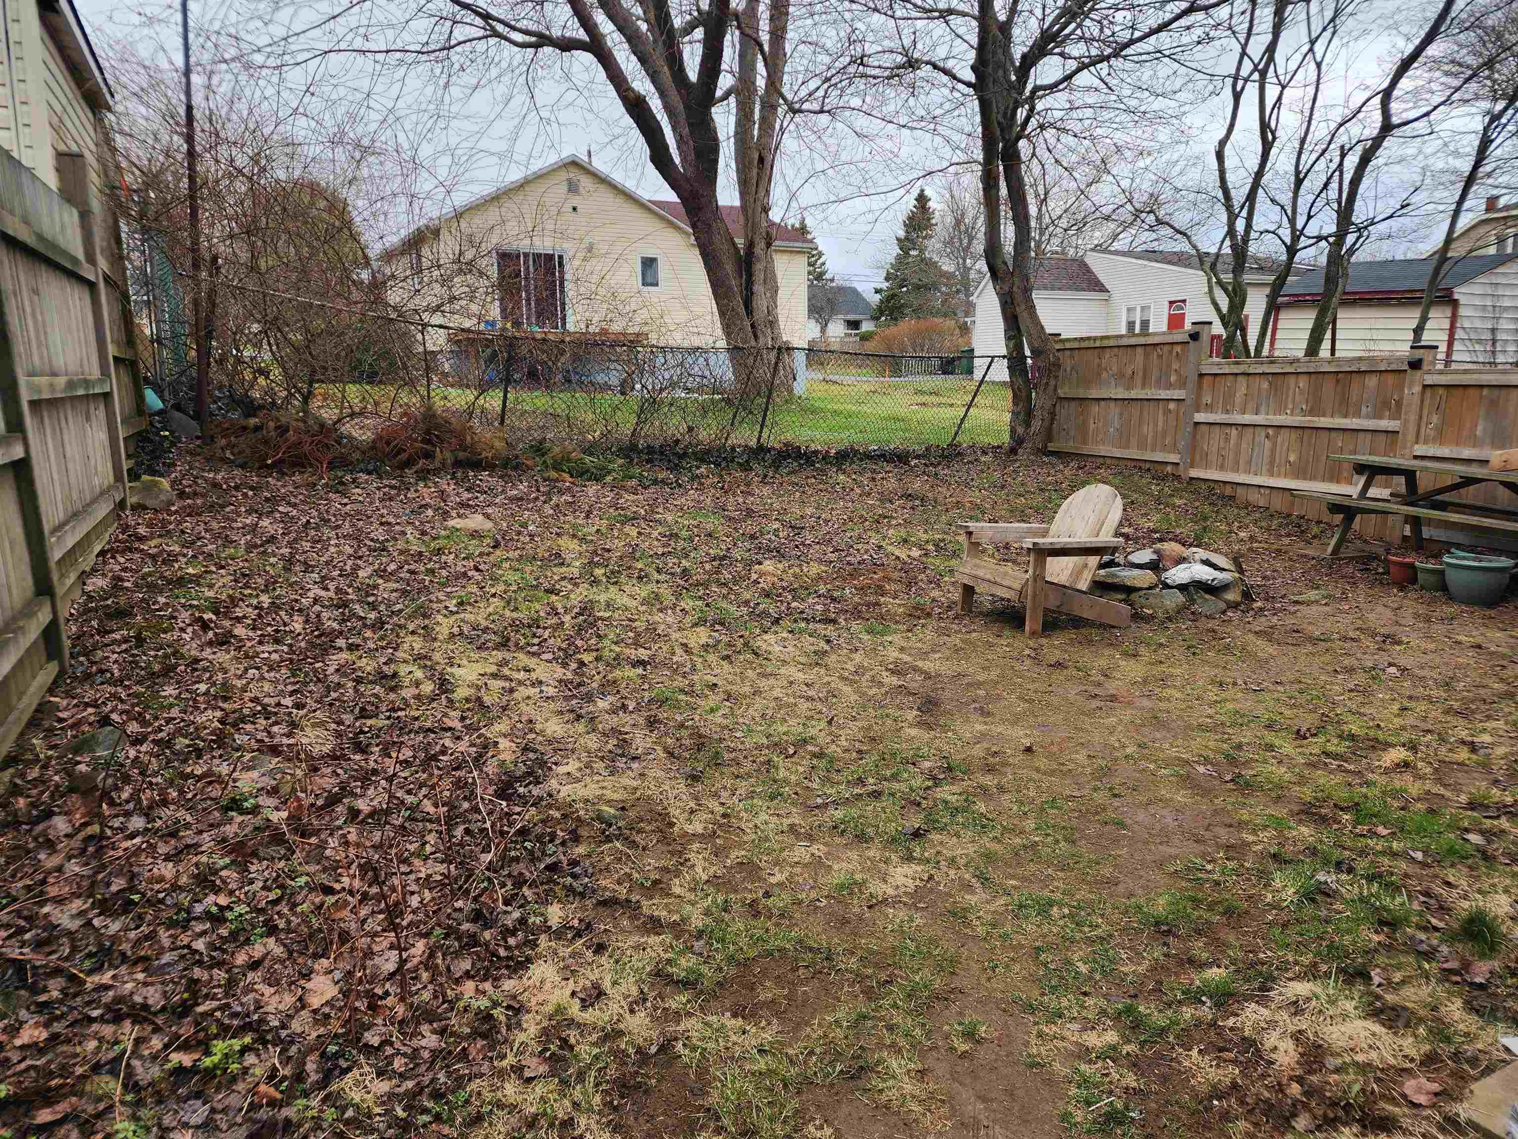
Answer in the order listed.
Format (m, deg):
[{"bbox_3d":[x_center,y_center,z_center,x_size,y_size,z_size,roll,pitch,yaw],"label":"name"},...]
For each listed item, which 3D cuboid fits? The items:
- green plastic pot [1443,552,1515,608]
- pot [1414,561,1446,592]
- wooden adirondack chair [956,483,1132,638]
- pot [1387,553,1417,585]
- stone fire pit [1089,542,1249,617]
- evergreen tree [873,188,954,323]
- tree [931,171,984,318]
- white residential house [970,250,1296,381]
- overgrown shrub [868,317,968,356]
[{"bbox_3d":[4.549,0.064,6.401,0.455,0.285,0.455,0,12,0],"label":"green plastic pot"},{"bbox_3d":[4.476,0.039,6.721,0.230,0.195,0.230,0,12,0],"label":"pot"},{"bbox_3d":[1.758,-0.090,6.145,0.910,0.860,0.690,-6,13,-25],"label":"wooden adirondack chair"},{"bbox_3d":[4.432,-0.007,6.951,0.215,0.185,0.215,0,12,0],"label":"pot"},{"bbox_3d":[2.682,0.032,6.627,1.060,0.290,1.020,4,13,22],"label":"stone fire pit"},{"bbox_3d":[9.098,-17.219,59.750,5.200,10.700,5.200,0,12,0],"label":"evergreen tree"},{"bbox_3d":[12.538,-18.553,62.541,4.500,12.100,4.500,0,12,0],"label":"tree"},{"bbox_3d":[15.912,-10.159,39.789,13.300,4.800,11.500,-5,13,-21],"label":"white residential house"},{"bbox_3d":[7.932,-11.149,49.785,5.200,2.800,4.200,0,12,0],"label":"overgrown shrub"}]

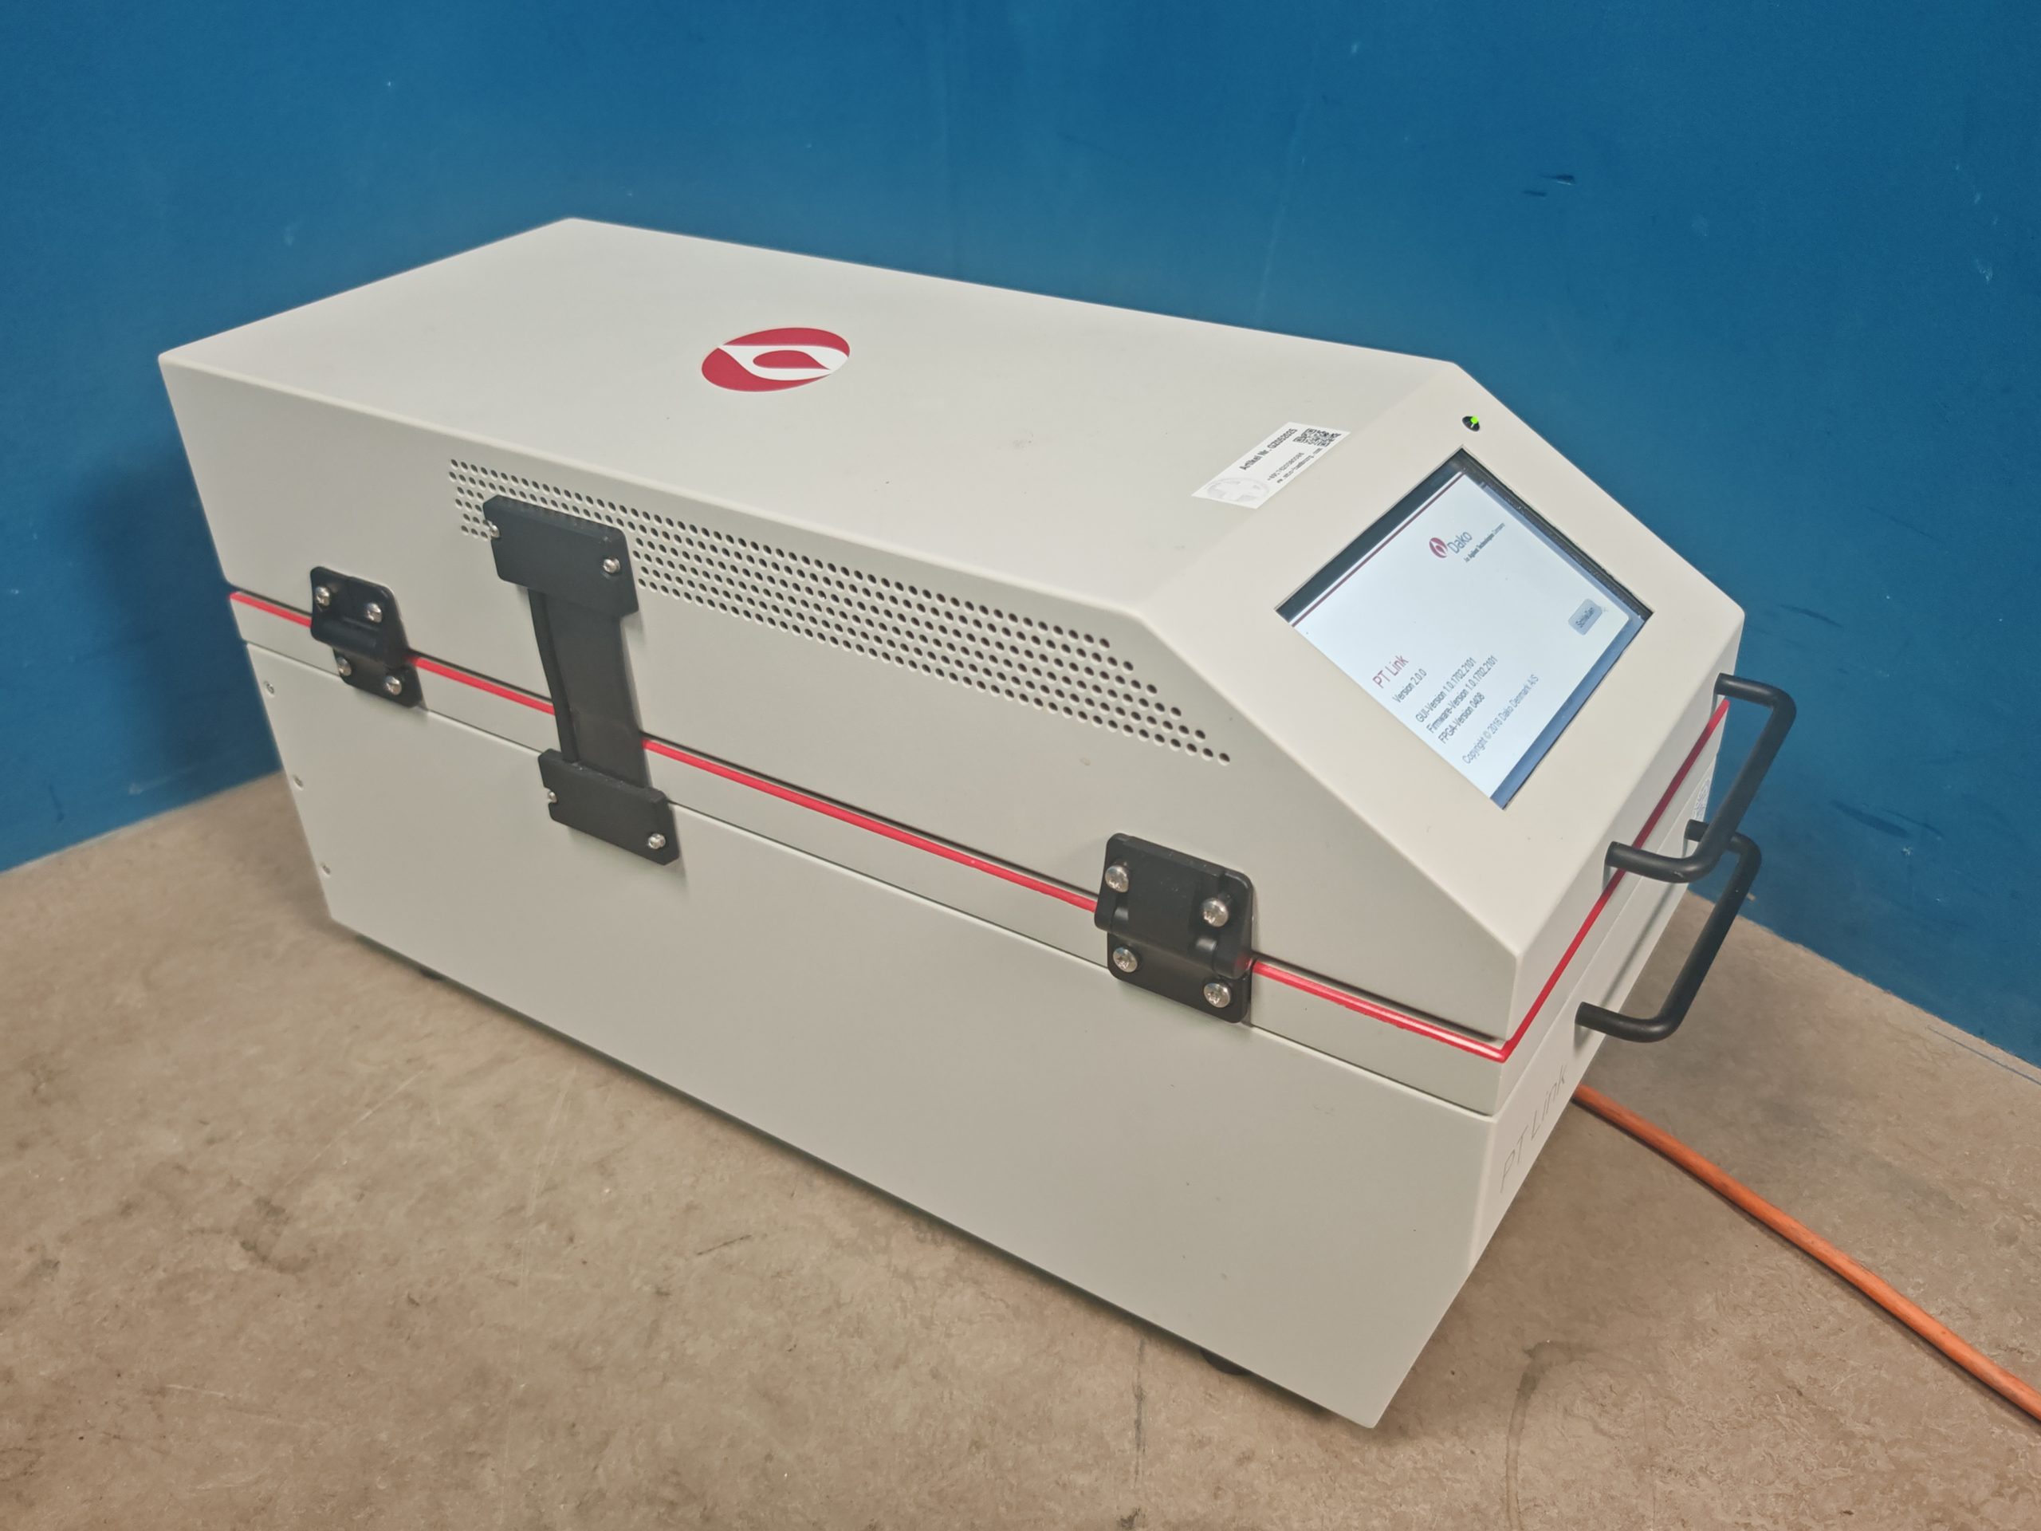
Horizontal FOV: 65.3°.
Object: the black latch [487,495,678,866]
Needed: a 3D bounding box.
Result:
[{"bbox_3d":[-0.184,-0.032,0.671,0.072,0.154,0.011,18,37,29],"label":"black latch"}]

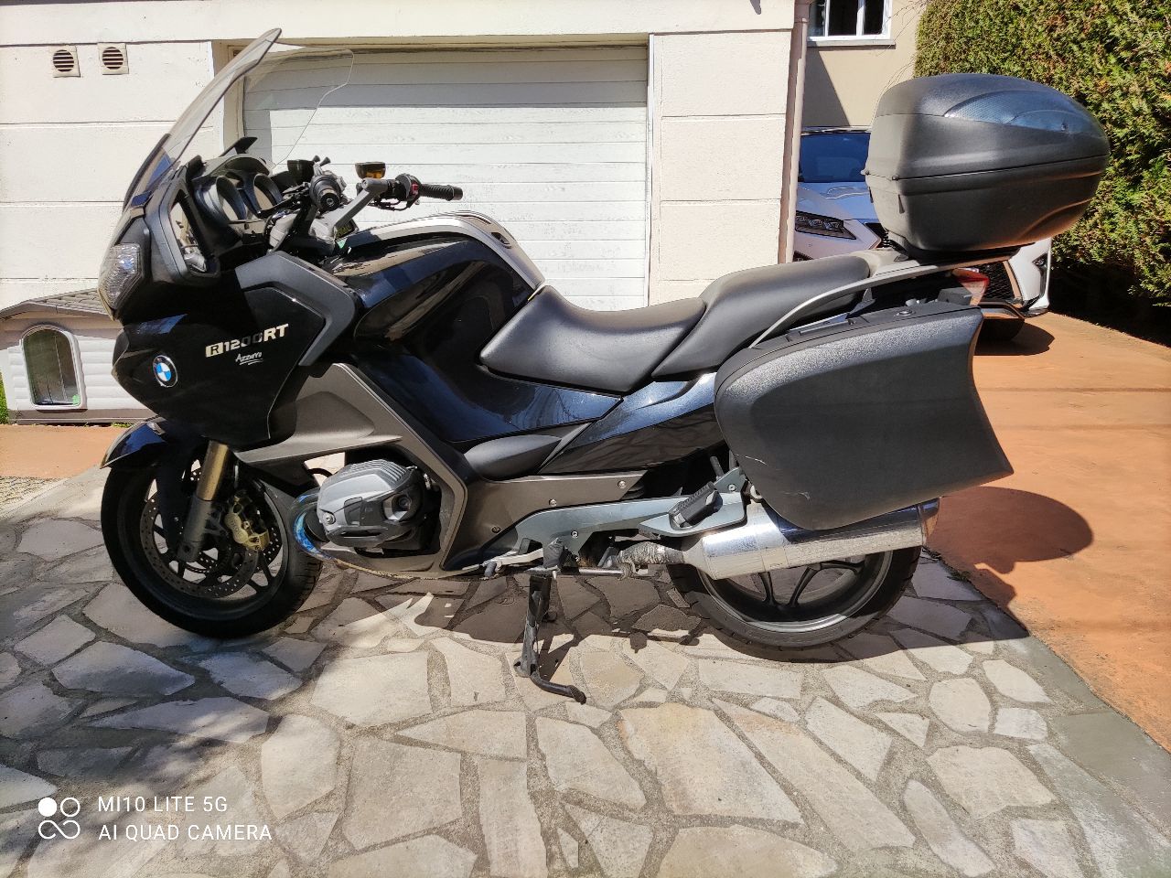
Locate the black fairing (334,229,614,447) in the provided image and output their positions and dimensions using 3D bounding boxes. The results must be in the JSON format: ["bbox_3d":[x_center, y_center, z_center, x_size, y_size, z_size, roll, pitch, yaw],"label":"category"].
[{"bbox_3d":[-0.228,-0.218,1.922,0.610,0.445,0.220,1,17,4],"label":"black fairing"}]

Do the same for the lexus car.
[{"bbox_3d":[2.487,-1.990,8.053,1.900,1.690,4.880,1,16,4],"label":"lexus car"}]

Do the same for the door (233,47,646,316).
[{"bbox_3d":[-0.918,-1.557,5.867,2.614,1.898,0.080,1,17,5],"label":"door"}]

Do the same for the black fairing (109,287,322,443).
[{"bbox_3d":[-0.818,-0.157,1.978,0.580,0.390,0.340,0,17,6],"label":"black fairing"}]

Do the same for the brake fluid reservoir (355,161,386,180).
[{"bbox_3d":[-0.534,-0.666,2.194,0.073,0.048,0.066,0,17,8],"label":"brake fluid reservoir"}]

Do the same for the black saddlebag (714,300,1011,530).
[{"bbox_3d":[0.525,-0.056,1.723,0.555,0.425,0.260,1,17,4],"label":"black saddlebag"}]

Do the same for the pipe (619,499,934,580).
[{"bbox_3d":[0.409,0.214,1.931,0.690,0.145,0.140,-9,16,9],"label":"pipe"}]

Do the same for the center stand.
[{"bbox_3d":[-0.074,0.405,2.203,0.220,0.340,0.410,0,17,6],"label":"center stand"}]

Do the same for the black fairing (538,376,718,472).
[{"bbox_3d":[0.118,-0.042,1.962,0.430,0.240,0.120,1,17,4],"label":"black fairing"}]

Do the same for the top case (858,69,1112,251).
[{"bbox_3d":[0.843,-0.582,1.870,0.480,0.335,0.560,-4,16,7],"label":"top case"}]

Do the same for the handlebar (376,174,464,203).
[{"bbox_3d":[-0.424,-0.643,2.292,0.085,0.085,0.300,13,22,36],"label":"handlebar"}]

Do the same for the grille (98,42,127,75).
[{"bbox_3d":[-2.949,-2.374,5.489,0.183,0.177,0.025,1,17,5],"label":"grille"}]

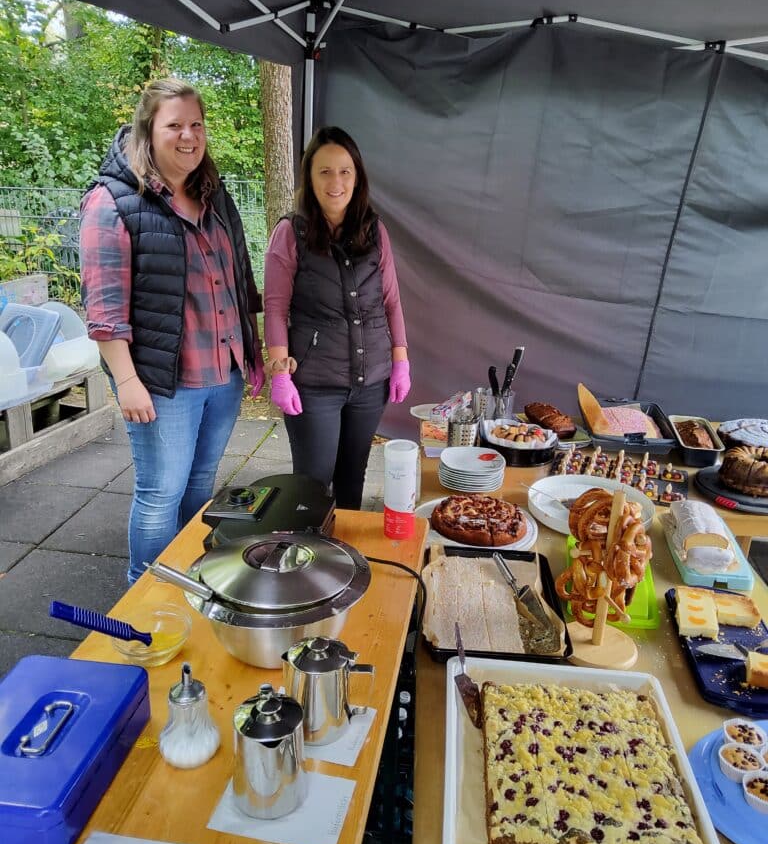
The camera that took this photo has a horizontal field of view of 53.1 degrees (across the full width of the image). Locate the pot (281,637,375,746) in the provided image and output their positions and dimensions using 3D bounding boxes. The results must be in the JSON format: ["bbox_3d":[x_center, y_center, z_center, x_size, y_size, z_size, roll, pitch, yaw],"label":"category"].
[{"bbox_3d":[-0.074,0.353,1.037,0.125,0.130,0.090,5,20,8],"label":"pot"}]

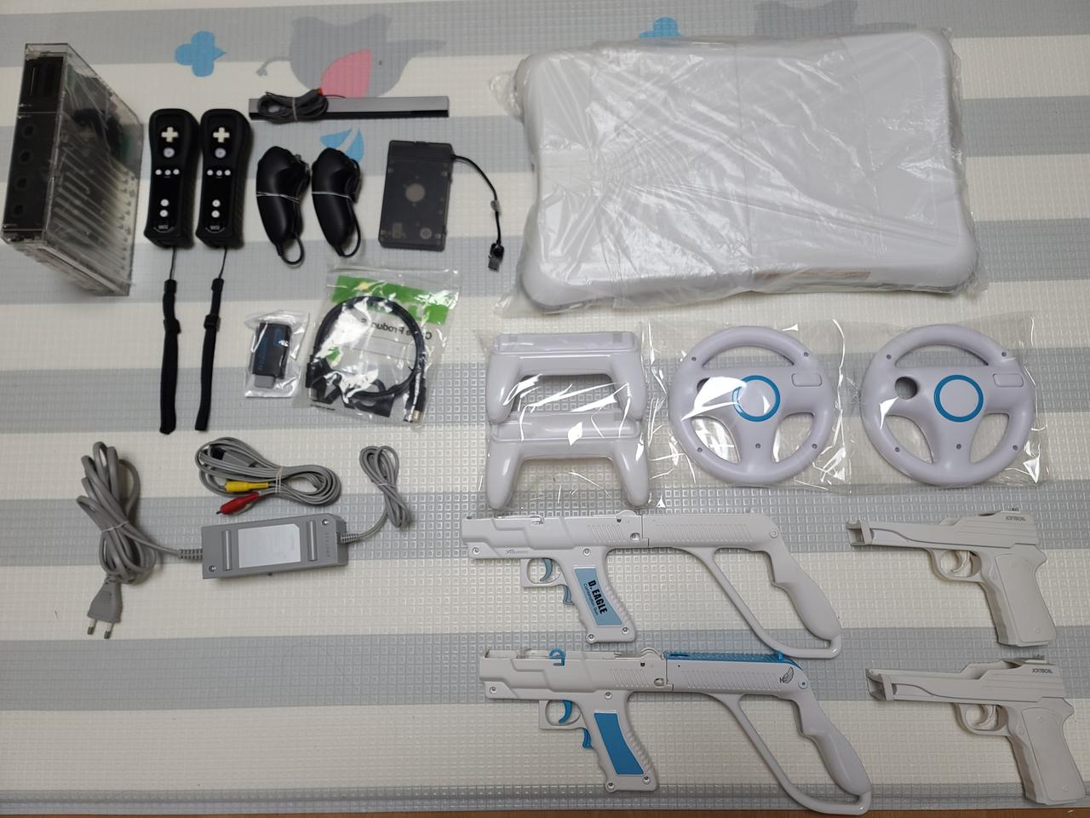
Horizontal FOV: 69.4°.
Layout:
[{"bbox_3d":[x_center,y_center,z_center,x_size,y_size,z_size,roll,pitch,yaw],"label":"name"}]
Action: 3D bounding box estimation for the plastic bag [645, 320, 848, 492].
[{"bbox_3d":[0.231,-0.005,0.878,0.239,0.040,0.197,-1,81,1],"label":"plastic bag"}]

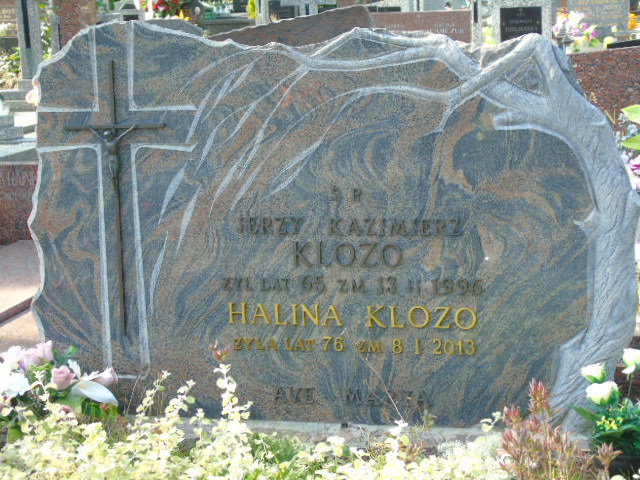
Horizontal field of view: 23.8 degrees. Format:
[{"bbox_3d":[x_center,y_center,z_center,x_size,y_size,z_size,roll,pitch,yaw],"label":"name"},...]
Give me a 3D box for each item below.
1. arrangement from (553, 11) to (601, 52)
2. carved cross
[{"bbox_3d":[1.776,-1.440,10.500,0.310,0.260,0.270,-1,12,3],"label":"arrangement"},{"bbox_3d":[-0.452,-0.086,3.381,0.234,0.625,0.045,0,12,11],"label":"carved cross"}]

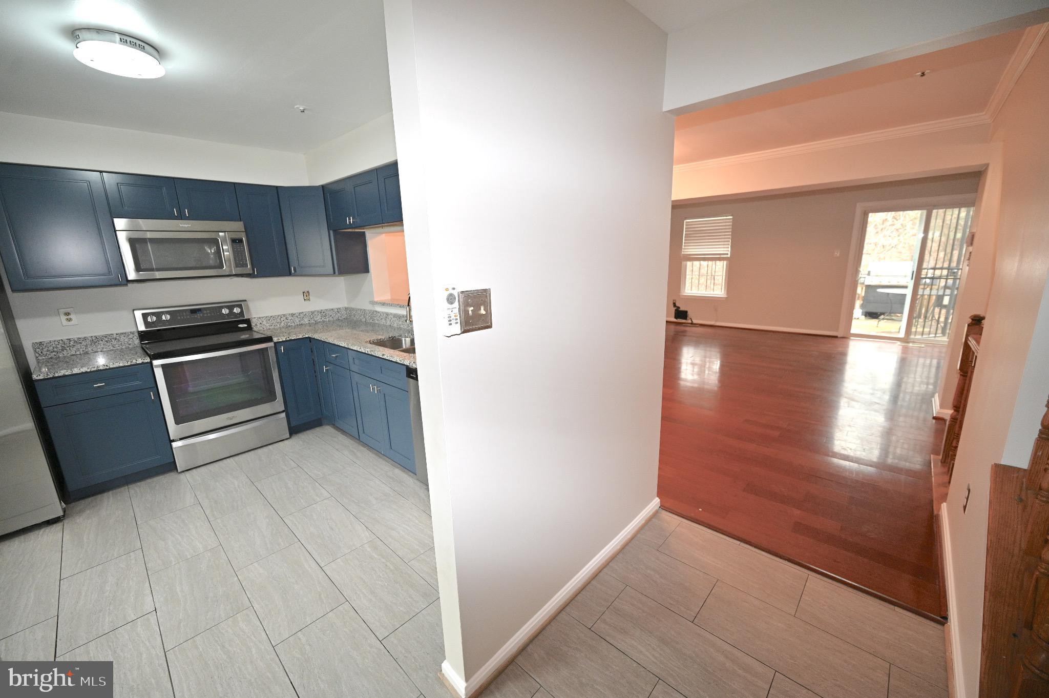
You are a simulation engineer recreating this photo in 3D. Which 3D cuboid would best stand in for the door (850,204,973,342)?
[{"bbox_3d":[5.908,-1.079,6.135,1.490,2.020,0.100,10,17,42],"label":"door"}]

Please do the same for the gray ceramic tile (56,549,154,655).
[{"bbox_3d":[-1.982,1.168,1.932,0.603,0.010,0.301,10,17,42],"label":"gray ceramic tile"}]

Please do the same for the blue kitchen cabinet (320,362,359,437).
[{"bbox_3d":[-1.296,0.364,3.550,0.460,0.585,0.583,10,17,42],"label":"blue kitchen cabinet"}]

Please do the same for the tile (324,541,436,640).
[{"bbox_3d":[-0.699,1.123,1.962,0.600,0.010,0.300,10,17,42],"label":"tile"}]

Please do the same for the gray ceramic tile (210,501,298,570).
[{"bbox_3d":[-1.567,1.059,2.357,0.602,0.010,0.301,10,17,42],"label":"gray ceramic tile"}]

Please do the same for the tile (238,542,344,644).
[{"bbox_3d":[-1.145,1.153,1.979,0.614,0.010,0.307,10,18,42],"label":"tile"}]

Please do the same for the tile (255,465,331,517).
[{"bbox_3d":[-1.608,0.976,2.814,0.614,0.010,0.307,10,18,42],"label":"tile"}]

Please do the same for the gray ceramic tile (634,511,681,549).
[{"bbox_3d":[0.739,1.017,2.293,0.156,0.010,0.307,10,18,42],"label":"gray ceramic tile"}]

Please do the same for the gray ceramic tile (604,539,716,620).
[{"bbox_3d":[0.640,1.094,1.975,0.460,0.010,0.307,10,18,42],"label":"gray ceramic tile"}]

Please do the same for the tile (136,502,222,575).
[{"bbox_3d":[-1.998,1.073,2.350,0.601,0.010,0.299,10,17,42],"label":"tile"}]

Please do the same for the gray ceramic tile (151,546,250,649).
[{"bbox_3d":[-1.563,1.159,1.951,0.616,0.012,0.303,10,17,42],"label":"gray ceramic tile"}]

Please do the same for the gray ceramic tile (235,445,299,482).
[{"bbox_3d":[-2.025,0.884,3.182,0.603,0.010,0.300,10,17,42],"label":"gray ceramic tile"}]

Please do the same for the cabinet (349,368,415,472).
[{"bbox_3d":[-0.824,0.449,3.118,0.830,0.580,0.583,10,17,42],"label":"cabinet"}]

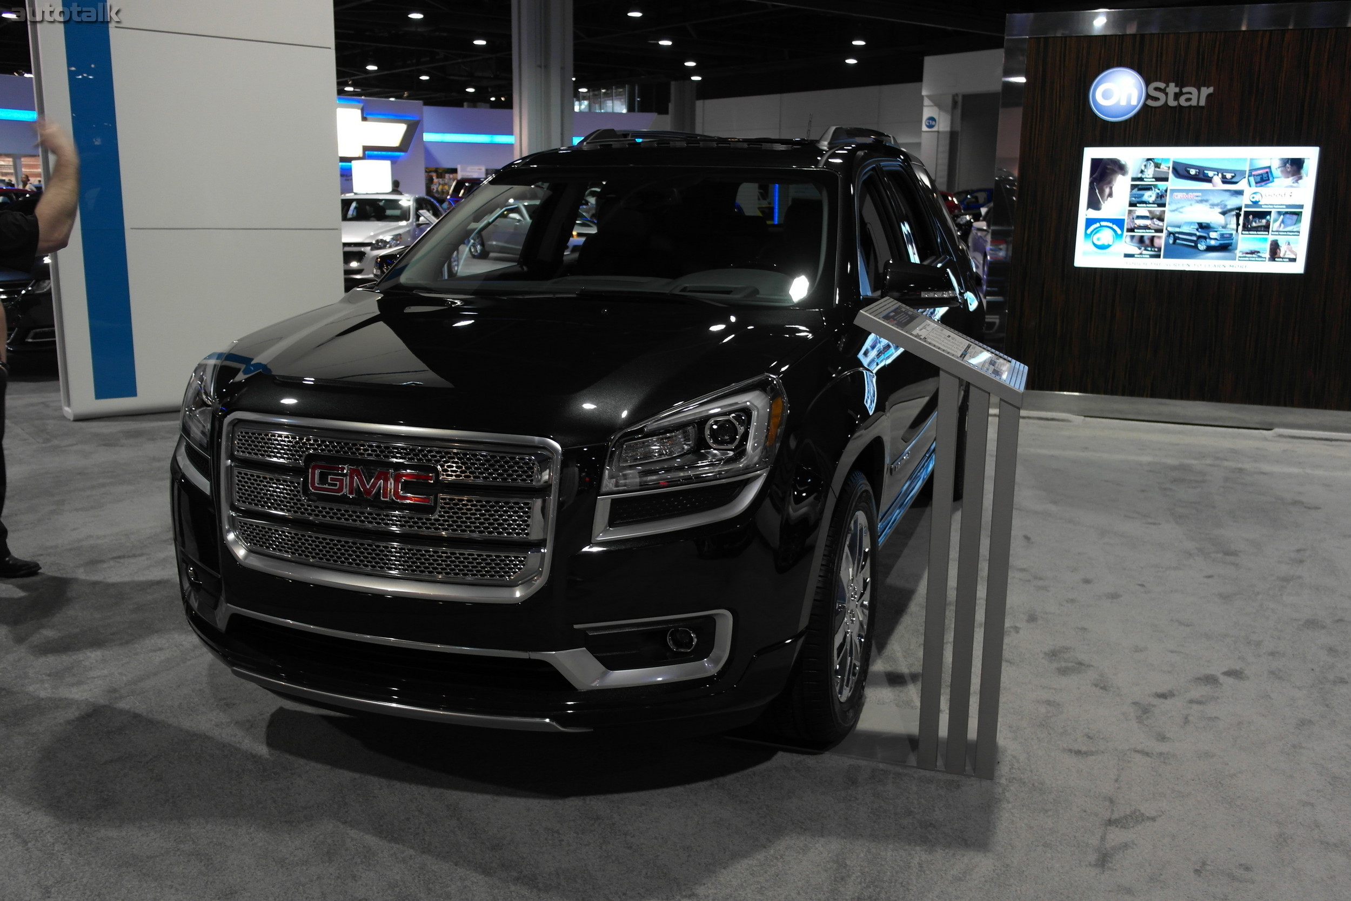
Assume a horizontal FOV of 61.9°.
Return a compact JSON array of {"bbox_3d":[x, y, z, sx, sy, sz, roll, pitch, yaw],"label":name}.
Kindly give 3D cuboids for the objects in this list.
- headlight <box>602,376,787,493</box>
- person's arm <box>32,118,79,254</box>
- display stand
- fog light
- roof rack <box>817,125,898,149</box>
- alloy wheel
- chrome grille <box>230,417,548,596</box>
[{"bbox_3d":[0.056,-0.049,2.551,0.345,0.235,0.400,5,12,19],"label":"headlight"},{"bbox_3d":[-2.284,-0.970,4.150,0.170,0.490,0.150,1,11,0],"label":"person's arm"},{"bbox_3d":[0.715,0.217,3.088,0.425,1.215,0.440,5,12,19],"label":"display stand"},{"bbox_3d":[0.021,0.427,2.556,0.068,0.064,0.050,5,12,19],"label":"fog light"},{"bbox_3d":[0.842,-1.352,4.991,0.090,0.130,1.700,5,12,19],"label":"roof rack"},{"bbox_3d":[0.421,0.427,3.157,0.180,0.540,0.540,5,12,19],"label":"alloy wheel"},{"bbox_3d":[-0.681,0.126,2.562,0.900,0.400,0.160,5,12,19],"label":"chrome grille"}]

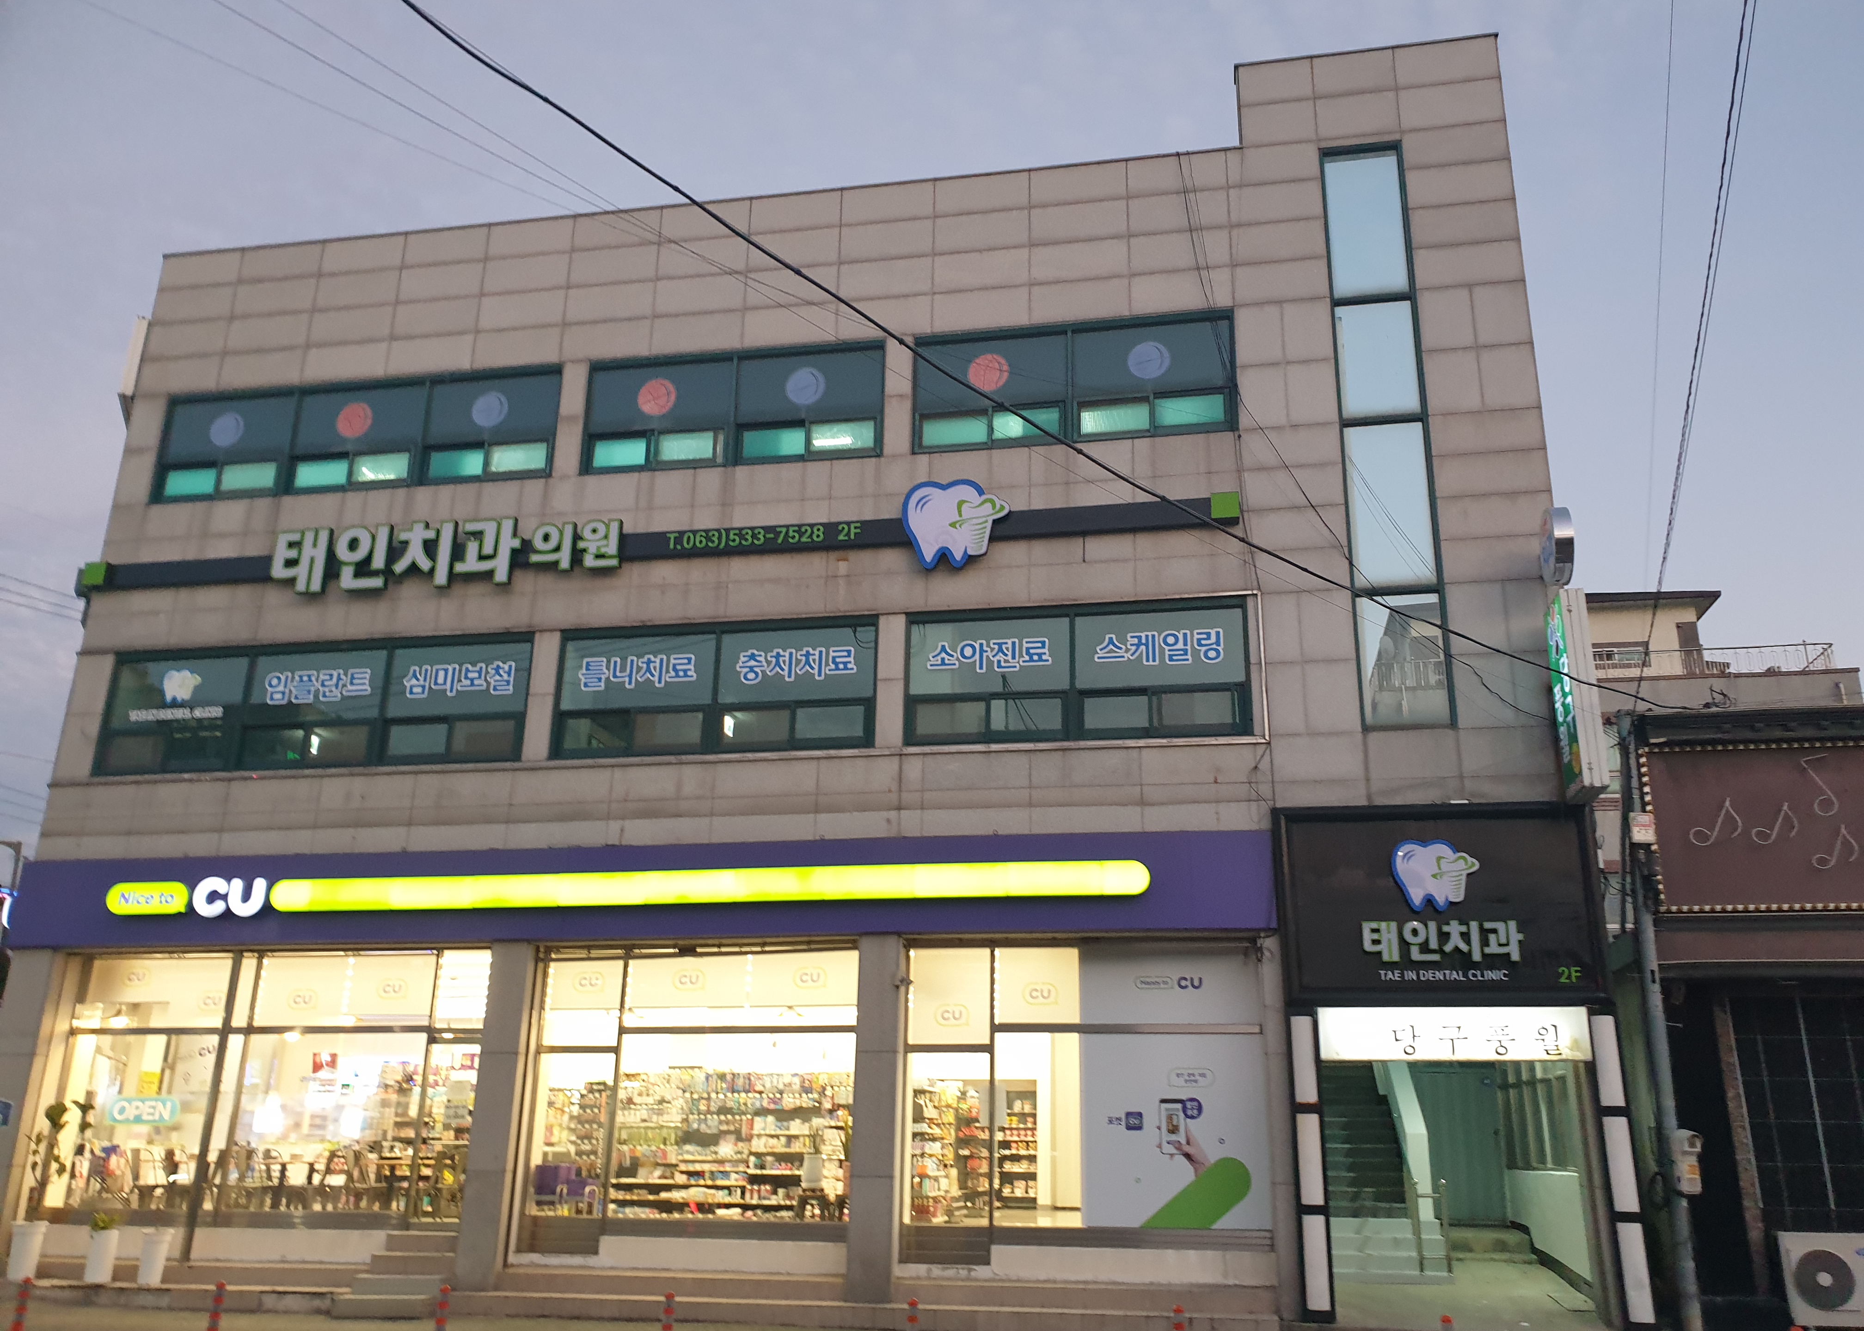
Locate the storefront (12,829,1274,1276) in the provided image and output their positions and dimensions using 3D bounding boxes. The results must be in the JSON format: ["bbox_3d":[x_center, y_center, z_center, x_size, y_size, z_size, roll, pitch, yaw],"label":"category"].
[{"bbox_3d":[-3.457,3.908,14.299,13.727,4.031,0.550,-2,-18,10],"label":"storefront"}]

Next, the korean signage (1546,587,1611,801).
[{"bbox_3d":[6.039,0.290,13.163,0.219,1.890,0.660,-2,-18,10],"label":"korean signage"}]

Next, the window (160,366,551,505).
[{"bbox_3d":[-7.049,-2.797,17.101,5.286,1.480,0.120,-2,-18,10],"label":"window"}]

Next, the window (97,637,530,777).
[{"bbox_3d":[-7.104,0.479,16.046,5.322,1.476,0.120,-2,-18,10],"label":"window"}]

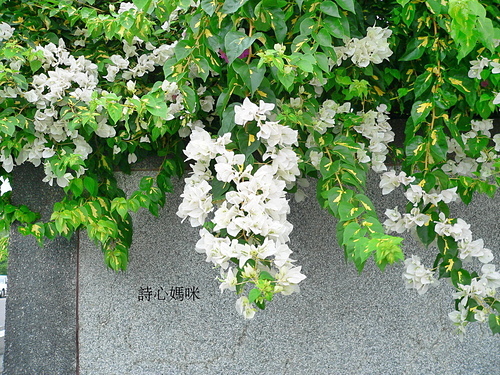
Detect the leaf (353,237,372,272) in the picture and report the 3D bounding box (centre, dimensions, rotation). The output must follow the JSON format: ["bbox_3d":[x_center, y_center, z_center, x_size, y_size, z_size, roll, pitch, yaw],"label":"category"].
[{"bbox_3d":[0.260,0.155,1.200,0.045,0.086,0.018,12,-19,13],"label":"leaf"}]

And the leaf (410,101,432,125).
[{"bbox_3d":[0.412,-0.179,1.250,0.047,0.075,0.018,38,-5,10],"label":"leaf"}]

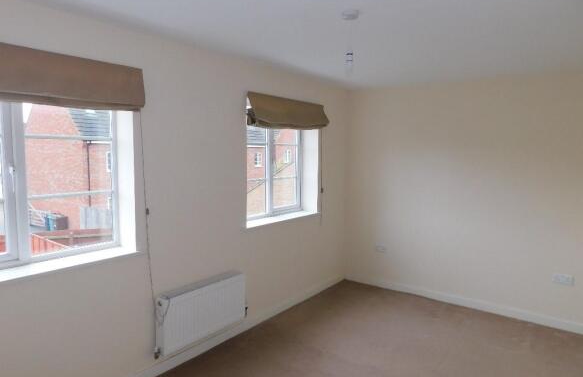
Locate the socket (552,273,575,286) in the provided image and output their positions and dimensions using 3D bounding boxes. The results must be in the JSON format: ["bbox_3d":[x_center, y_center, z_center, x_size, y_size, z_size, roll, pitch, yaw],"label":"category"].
[{"bbox_3d":[2.474,0.832,3.521,0.150,0.088,0.012,5,7,37],"label":"socket"}]

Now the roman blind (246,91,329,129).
[{"bbox_3d":[0.011,-0.715,3.723,0.115,0.284,1.157,5,7,37],"label":"roman blind"}]

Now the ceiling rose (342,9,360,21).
[{"bbox_3d":[0.329,-0.962,2.147,0.096,0.030,0.096,1,5,0],"label":"ceiling rose"}]

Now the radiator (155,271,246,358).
[{"bbox_3d":[-0.668,0.919,2.980,0.107,0.406,0.811,5,7,37],"label":"radiator"}]

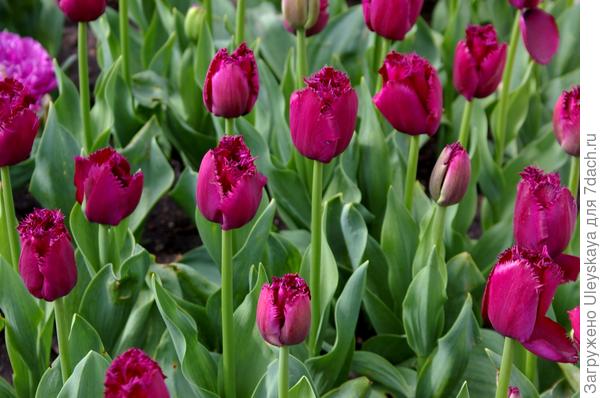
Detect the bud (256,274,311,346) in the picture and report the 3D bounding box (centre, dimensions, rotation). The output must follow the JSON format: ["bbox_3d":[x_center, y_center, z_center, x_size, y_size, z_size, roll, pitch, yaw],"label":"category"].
[{"bbox_3d":[-0.013,0.090,1.420,0.044,0.058,0.044,0,30,0],"label":"bud"}]

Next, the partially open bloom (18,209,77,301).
[{"bbox_3d":[-0.208,0.046,1.440,0.048,0.073,0.048,0,30,0],"label":"partially open bloom"}]

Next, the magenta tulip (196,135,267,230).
[{"bbox_3d":[-0.058,-0.014,1.480,0.058,0.078,0.056,2,30,0],"label":"magenta tulip"}]

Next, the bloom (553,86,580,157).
[{"bbox_3d":[0.252,-0.071,1.610,0.040,0.066,0.040,0,30,0],"label":"bloom"}]

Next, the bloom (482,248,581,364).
[{"bbox_3d":[0.185,0.084,1.400,0.077,0.090,0.062,9,30,0],"label":"bloom"}]

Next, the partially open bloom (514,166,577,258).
[{"bbox_3d":[0.209,0.011,1.490,0.052,0.075,0.052,-9,30,0],"label":"partially open bloom"}]

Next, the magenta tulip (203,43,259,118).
[{"bbox_3d":[-0.065,-0.111,1.630,0.052,0.068,0.052,0,30,0],"label":"magenta tulip"}]

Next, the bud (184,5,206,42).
[{"bbox_3d":[-0.112,-0.189,1.880,0.025,0.043,0.025,0,30,0],"label":"bud"}]

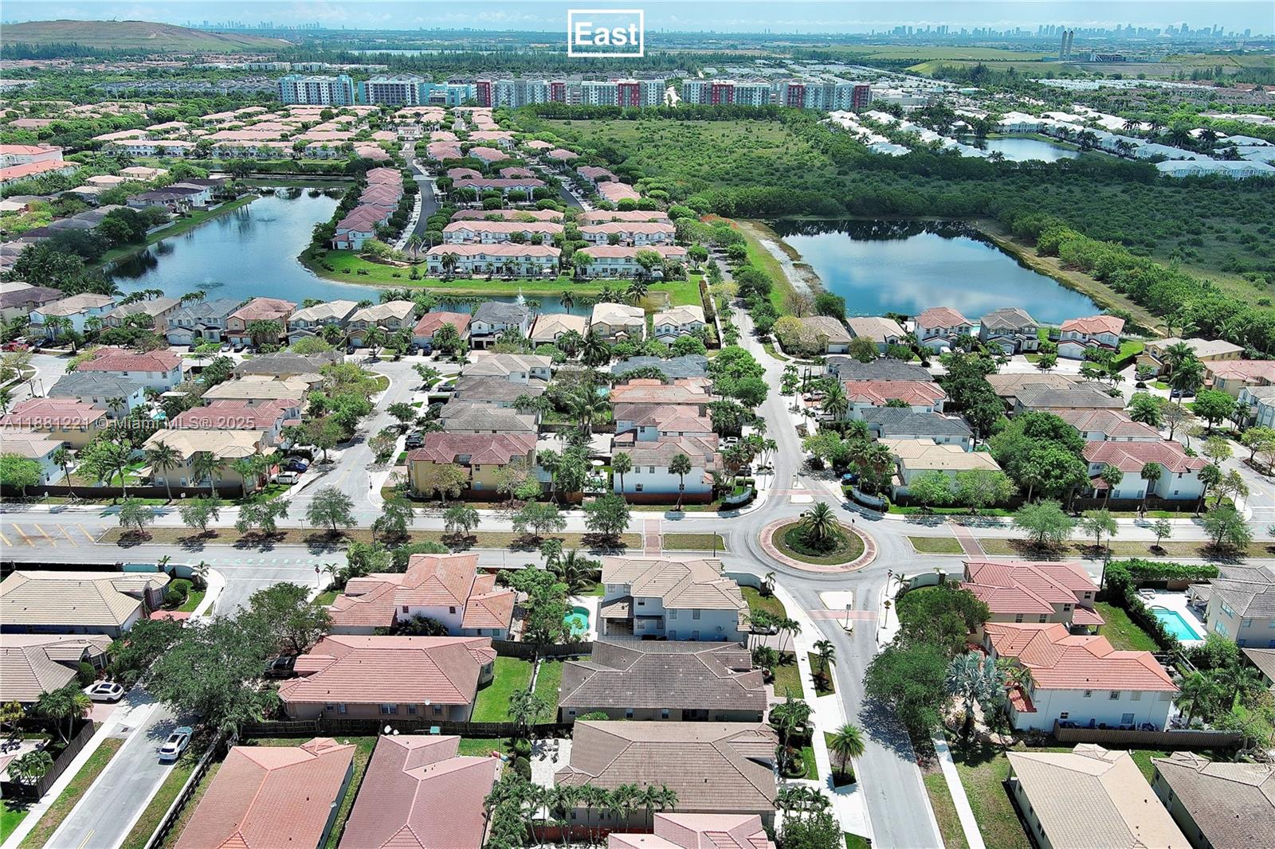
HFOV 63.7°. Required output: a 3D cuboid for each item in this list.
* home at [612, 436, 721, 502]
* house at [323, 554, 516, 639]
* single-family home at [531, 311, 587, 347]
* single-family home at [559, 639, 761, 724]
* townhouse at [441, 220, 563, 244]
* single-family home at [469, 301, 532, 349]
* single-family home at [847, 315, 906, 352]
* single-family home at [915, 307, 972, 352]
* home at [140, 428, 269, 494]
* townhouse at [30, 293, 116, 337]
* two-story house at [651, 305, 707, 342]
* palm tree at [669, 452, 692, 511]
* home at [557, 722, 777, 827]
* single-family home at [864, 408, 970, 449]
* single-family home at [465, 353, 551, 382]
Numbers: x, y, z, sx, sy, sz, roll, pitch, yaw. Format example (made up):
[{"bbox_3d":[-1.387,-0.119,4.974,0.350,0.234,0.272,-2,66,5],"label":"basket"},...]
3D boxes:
[{"bbox_3d":[5.330,6.460,179.810,19.480,7.970,13.930,1,21,0],"label":"home"},{"bbox_3d":[-27.829,22.359,136.164,23.420,7.770,13.680,1,21,0],"label":"house"},{"bbox_3d":[-19.790,-24.791,264.182,13.100,5.500,21.500,1,21,1],"label":"single-family home"},{"bbox_3d":[2.773,29.504,121.639,23.400,5.500,13.400,1,21,1],"label":"single-family home"},{"bbox_3d":[-46.220,-65.430,354.910,41.590,8.260,16.110,2,21,4],"label":"townhouse"},{"bbox_3d":[-35.110,-26.290,263.740,12.920,7.870,22.210,1,21,0],"label":"single-family home"},{"bbox_3d":[58.790,-22.690,250.730,12.290,5.240,20.340,0,21,0],"label":"single-family home"},{"bbox_3d":[77.001,-24.780,259.987,14.080,8.330,21.000,1,21,1],"label":"single-family home"},{"bbox_3d":[-76.449,5.456,181.606,20.800,7.700,14.000,0,21,0],"label":"home"},{"bbox_3d":[-140.070,-27.600,255.690,10.780,7.960,17.520,8,22,18],"label":"townhouse"},{"bbox_3d":[10.720,-25.920,264.140,12.820,7.770,20.490,1,21,0],"label":"two-story house"},{"bbox_3d":[7.100,9.650,169.190,3.500,9.700,3.500,1,21,0],"label":"palm tree"},{"bbox_3d":[3.296,35.742,108.033,23.200,5.500,13.800,0,21,0],"label":"home"},{"bbox_3d":[52.037,1.351,192.292,17.940,7.890,14.160,1,21,0],"label":"single-family home"},{"bbox_3d":[-27.407,-10.777,221.863,18.190,7.890,14.410,1,21,0],"label":"single-family home"}]

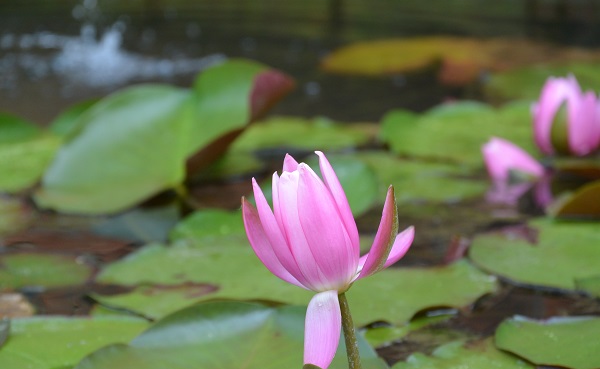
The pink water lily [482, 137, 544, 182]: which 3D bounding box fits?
[{"bbox_3d":[0.190,-0.022,2.200,0.055,0.042,0.055,0,11,0],"label":"pink water lily"}]

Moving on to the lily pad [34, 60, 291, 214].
[{"bbox_3d":[-0.119,-0.041,2.140,0.222,0.105,0.160,0,11,0],"label":"lily pad"}]

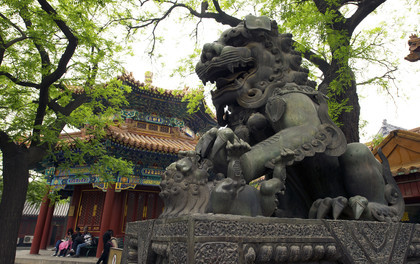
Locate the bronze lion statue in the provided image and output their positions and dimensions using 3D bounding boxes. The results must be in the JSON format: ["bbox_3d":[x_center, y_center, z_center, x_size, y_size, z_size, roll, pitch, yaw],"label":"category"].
[{"bbox_3d":[0.510,-0.272,2.918,2.052,2.356,1.406,11,-22,-26],"label":"bronze lion statue"}]

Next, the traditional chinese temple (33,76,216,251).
[{"bbox_3d":[-4.671,1.336,18.907,11.552,12.338,11.552,10,-22,-23],"label":"traditional chinese temple"}]

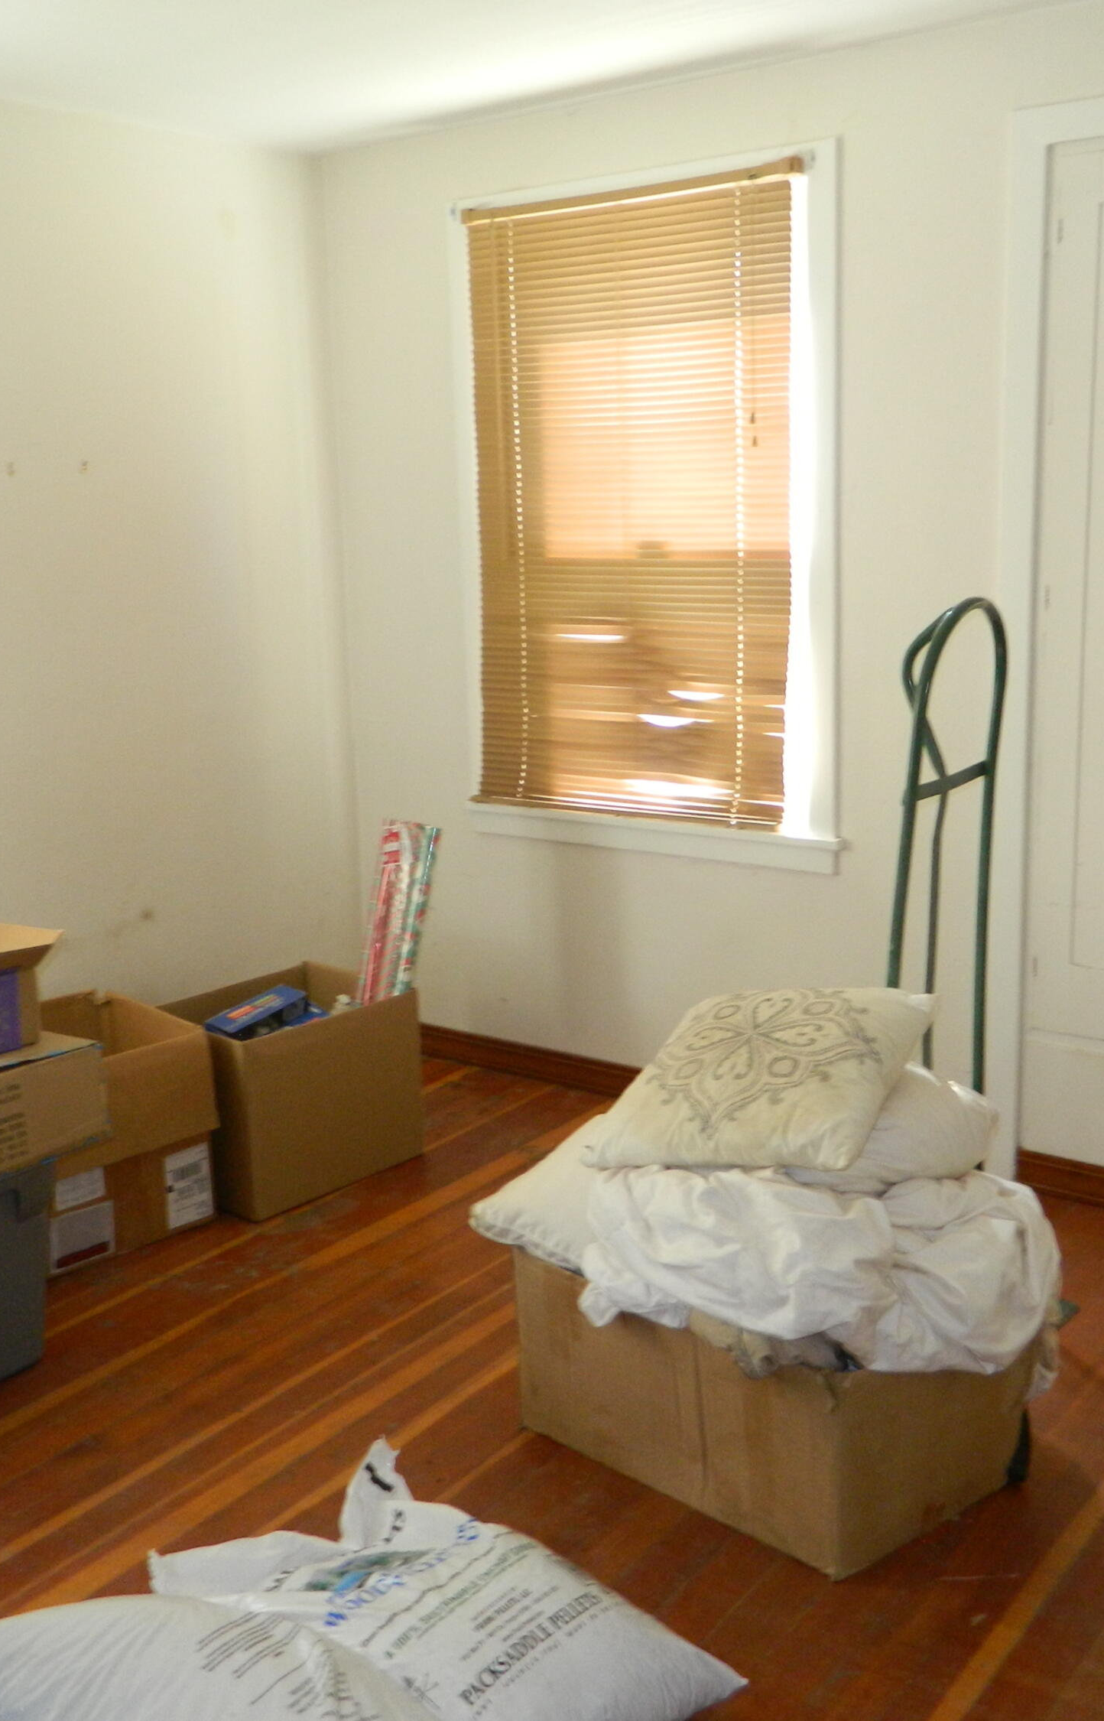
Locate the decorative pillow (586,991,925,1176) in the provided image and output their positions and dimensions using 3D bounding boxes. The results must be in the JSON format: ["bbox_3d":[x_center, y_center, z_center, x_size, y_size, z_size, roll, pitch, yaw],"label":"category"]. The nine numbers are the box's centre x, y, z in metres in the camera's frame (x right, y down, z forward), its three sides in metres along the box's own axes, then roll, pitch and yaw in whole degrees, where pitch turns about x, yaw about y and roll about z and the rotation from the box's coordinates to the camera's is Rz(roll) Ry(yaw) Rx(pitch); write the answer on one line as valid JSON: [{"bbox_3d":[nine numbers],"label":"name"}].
[{"bbox_3d":[0.316,0.324,2.496,0.420,0.120,0.410,-3,28,33],"label":"decorative pillow"}]

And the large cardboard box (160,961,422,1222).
[{"bbox_3d":[-0.602,0.494,3.687,0.397,0.390,0.462,10,17,43],"label":"large cardboard box"}]

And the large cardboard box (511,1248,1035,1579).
[{"bbox_3d":[0.316,0.758,2.532,0.619,0.307,0.367,10,17,44],"label":"large cardboard box"}]

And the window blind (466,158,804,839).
[{"bbox_3d":[0.155,-0.795,3.790,0.894,1.407,0.045,8,15,37],"label":"window blind"}]

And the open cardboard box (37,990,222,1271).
[{"bbox_3d":[-0.975,0.561,3.367,0.400,0.419,0.432,10,17,44],"label":"open cardboard box"}]

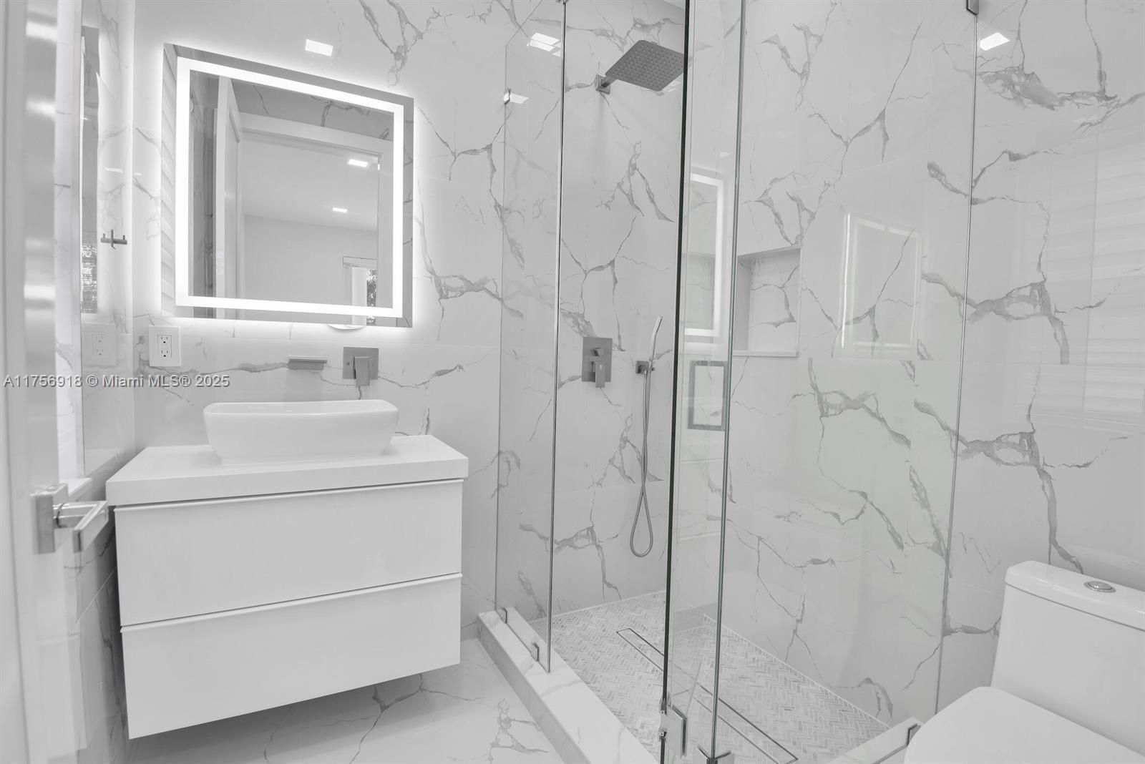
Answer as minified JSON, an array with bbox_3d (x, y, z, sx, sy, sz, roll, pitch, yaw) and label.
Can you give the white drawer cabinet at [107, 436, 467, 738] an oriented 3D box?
[{"bbox_3d":[-0.791,0.523,1.625,0.835,0.623,0.443,0,4,-27],"label":"white drawer cabinet"}]

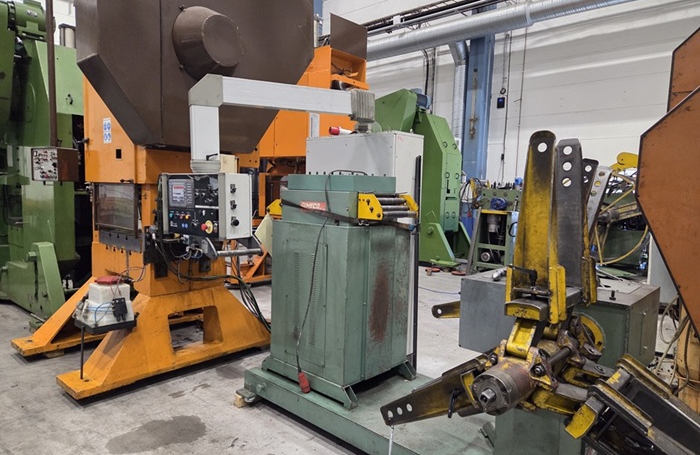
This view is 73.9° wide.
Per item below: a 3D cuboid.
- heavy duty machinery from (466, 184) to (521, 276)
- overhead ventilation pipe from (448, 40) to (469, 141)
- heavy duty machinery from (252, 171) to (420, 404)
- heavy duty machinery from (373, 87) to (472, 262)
[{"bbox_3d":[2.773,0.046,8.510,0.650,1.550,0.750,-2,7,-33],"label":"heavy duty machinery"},{"bbox_3d":[2.532,-3.173,10.854,0.380,2.220,0.270,-4,8,-44],"label":"overhead ventilation pipe"},{"bbox_3d":[-0.080,0.354,3.429,0.970,1.470,0.680,7,8,42],"label":"heavy duty machinery"},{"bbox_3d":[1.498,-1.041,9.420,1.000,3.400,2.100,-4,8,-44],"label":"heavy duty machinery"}]

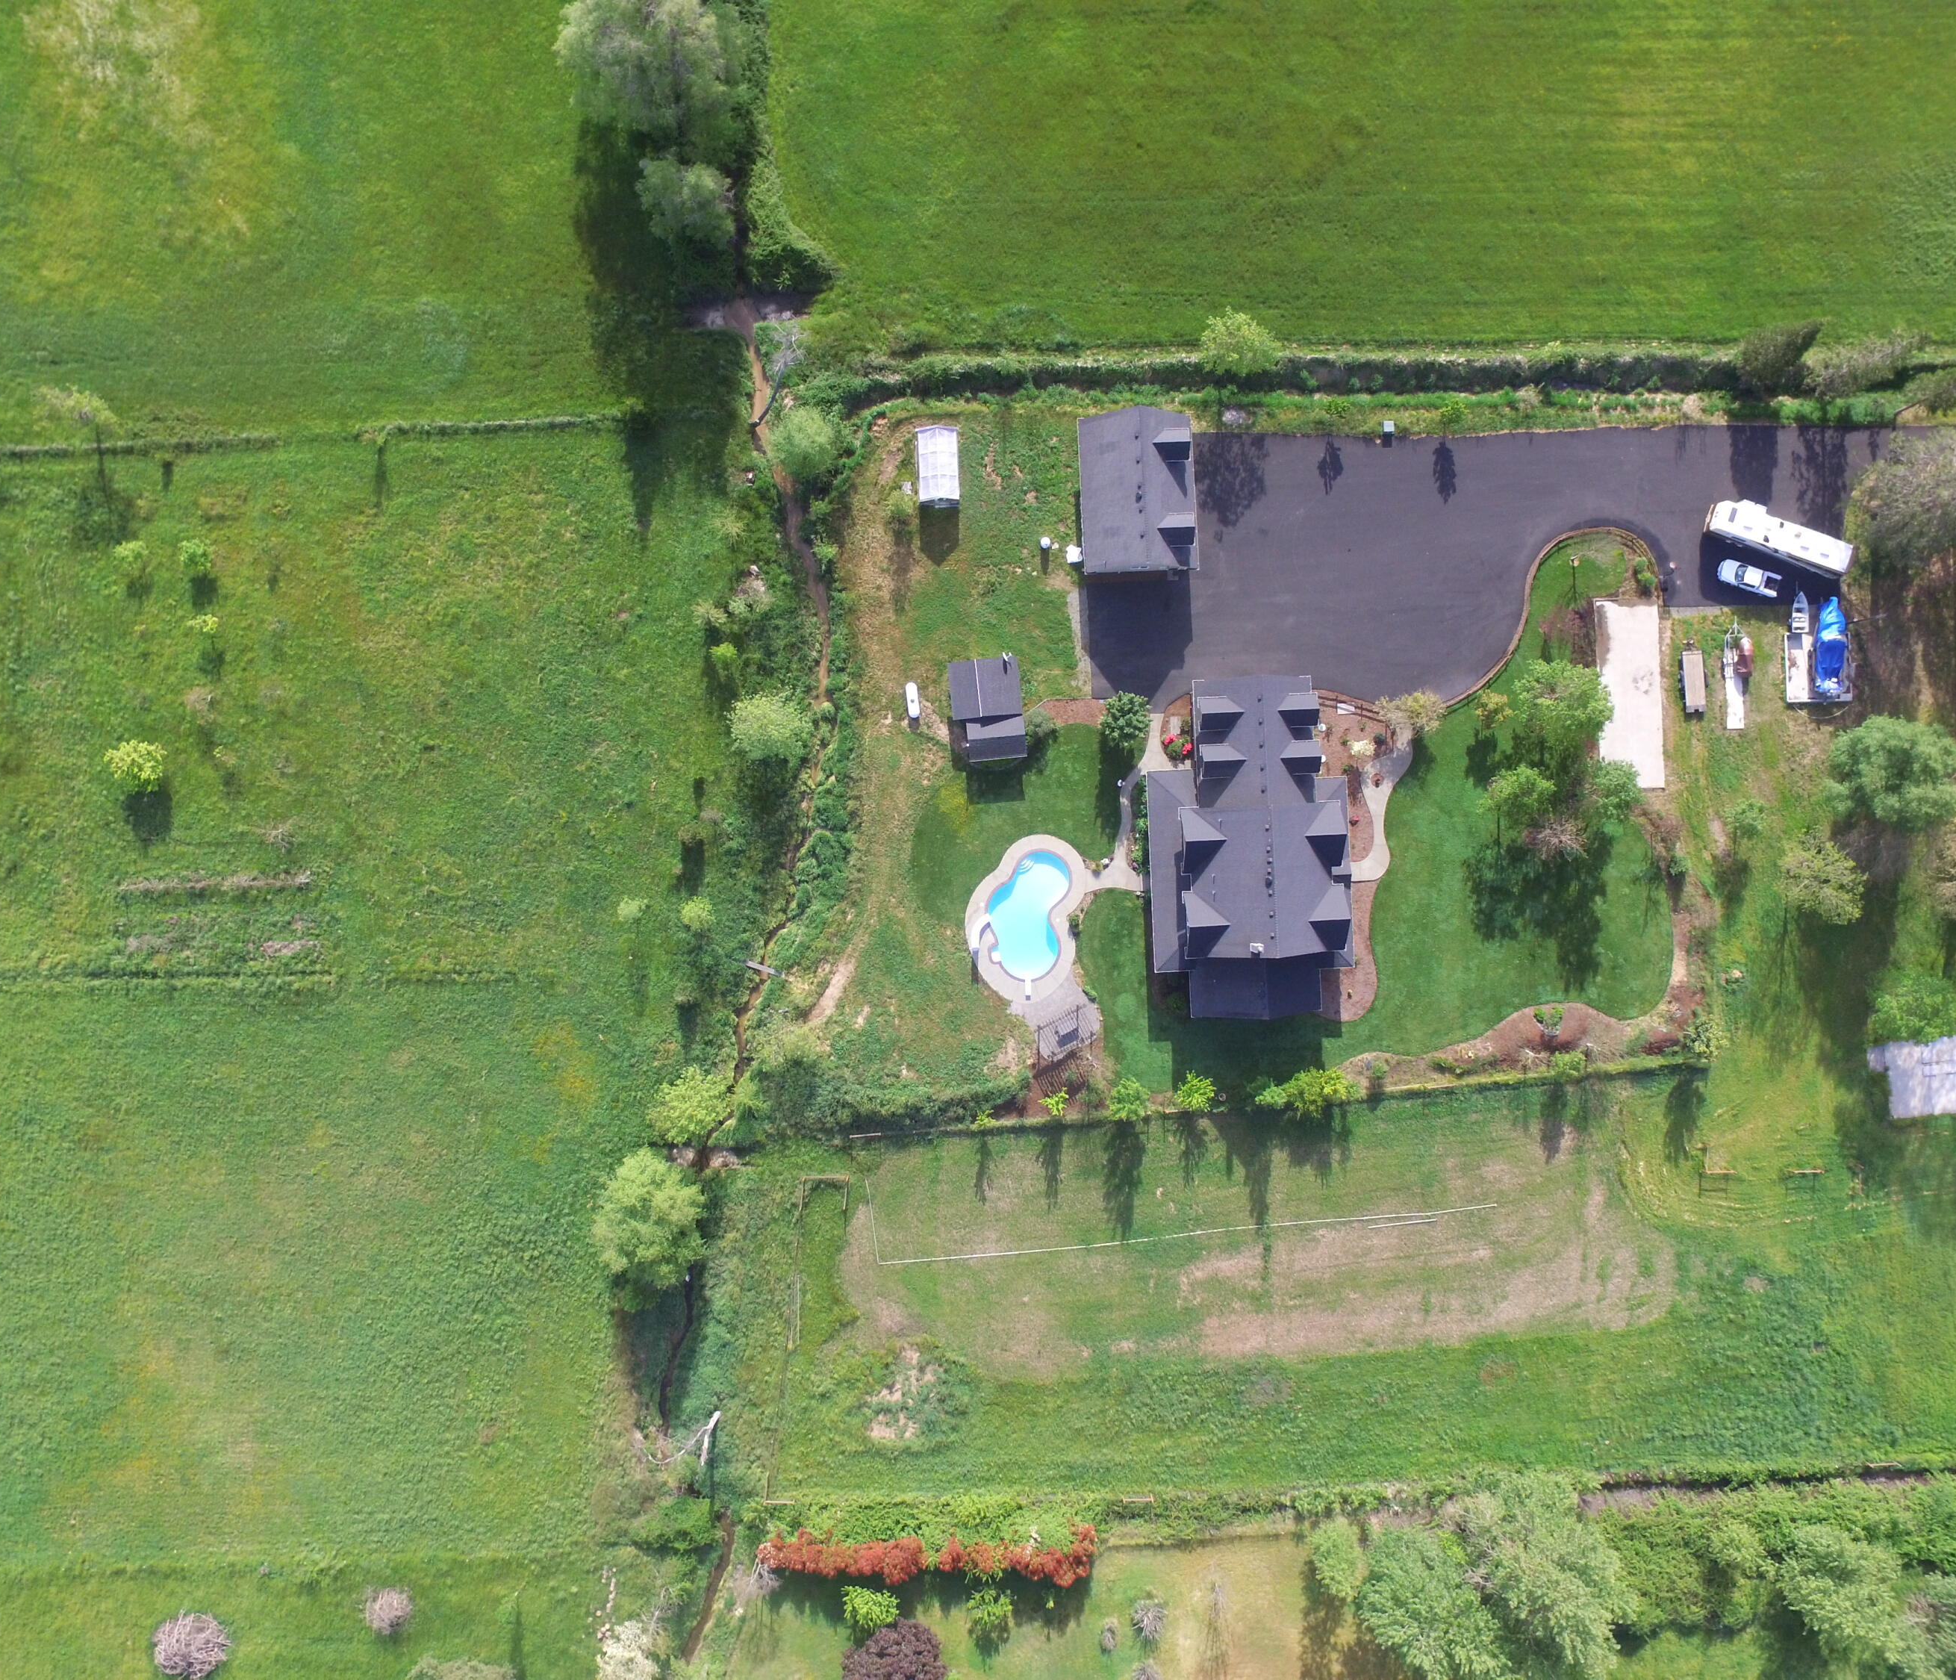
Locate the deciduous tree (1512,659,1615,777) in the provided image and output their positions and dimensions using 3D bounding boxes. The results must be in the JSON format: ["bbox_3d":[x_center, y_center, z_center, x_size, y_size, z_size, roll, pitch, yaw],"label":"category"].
[{"bbox_3d":[50.390,-10.900,112.750,7.500,9.500,8.200,0,90,0],"label":"deciduous tree"}]

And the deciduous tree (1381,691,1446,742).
[{"bbox_3d":[38.190,-10.940,113.770,4.660,4.360,5.270,0,90,0],"label":"deciduous tree"}]

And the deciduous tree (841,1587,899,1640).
[{"bbox_3d":[-9.680,68.720,115.500,4.600,4.000,4.000,0,90,0],"label":"deciduous tree"}]

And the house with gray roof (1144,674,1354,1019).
[{"bbox_3d":[23.500,0.910,110.230,17.430,11.550,29.380,-3,90,0],"label":"house with gray roof"}]

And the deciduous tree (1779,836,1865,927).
[{"bbox_3d":[72.540,3.440,111.740,6.890,8.410,6.380,0,90,0],"label":"deciduous tree"}]

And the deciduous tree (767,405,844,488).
[{"bbox_3d":[-15.571,-35.489,116.900,6.600,6.200,6.800,0,90,0],"label":"deciduous tree"}]

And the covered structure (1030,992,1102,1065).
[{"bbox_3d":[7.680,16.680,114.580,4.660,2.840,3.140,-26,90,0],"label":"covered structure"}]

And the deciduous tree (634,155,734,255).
[{"bbox_3d":[-25.492,-55.387,114.250,8.200,11.500,8.000,0,90,0],"label":"deciduous tree"}]

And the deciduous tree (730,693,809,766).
[{"bbox_3d":[-18.771,-9.859,116.650,7.000,6.700,6.500,0,90,0],"label":"deciduous tree"}]

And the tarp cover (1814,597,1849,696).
[{"bbox_3d":[76.460,-17.510,116.100,2.500,2.200,8.300,1,90,0],"label":"tarp cover"}]

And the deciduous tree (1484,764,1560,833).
[{"bbox_3d":[47.450,-3.460,113.750,5.600,7.500,5.500,0,90,0],"label":"deciduous tree"}]

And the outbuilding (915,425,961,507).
[{"bbox_3d":[-3.520,-33.340,115.750,3.650,3.500,6.350,-2,90,0],"label":"outbuilding"}]

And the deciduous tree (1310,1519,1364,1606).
[{"bbox_3d":[32.018,64.427,115.500,4.300,9.000,4.600,0,90,0],"label":"deciduous tree"}]

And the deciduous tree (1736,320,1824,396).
[{"bbox_3d":[70.120,-42.040,112.850,4.800,9.300,4.800,0,90,0],"label":"deciduous tree"}]

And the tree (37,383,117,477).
[{"bbox_3d":[-79.160,-37.380,114.000,5.800,7.000,5.400,0,90,0],"label":"tree"}]

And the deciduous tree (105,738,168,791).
[{"bbox_3d":[-76.642,-6.793,118.200,4.800,3.600,4.600,0,90,0],"label":"deciduous tree"}]

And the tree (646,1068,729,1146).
[{"bbox_3d":[-25.434,23.628,116.100,7.100,7.800,6.800,0,90,0],"label":"tree"}]

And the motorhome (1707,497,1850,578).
[{"bbox_3d":[72.505,-27.313,118.350,12.600,3.300,2.750,18,90,0],"label":"motorhome"}]

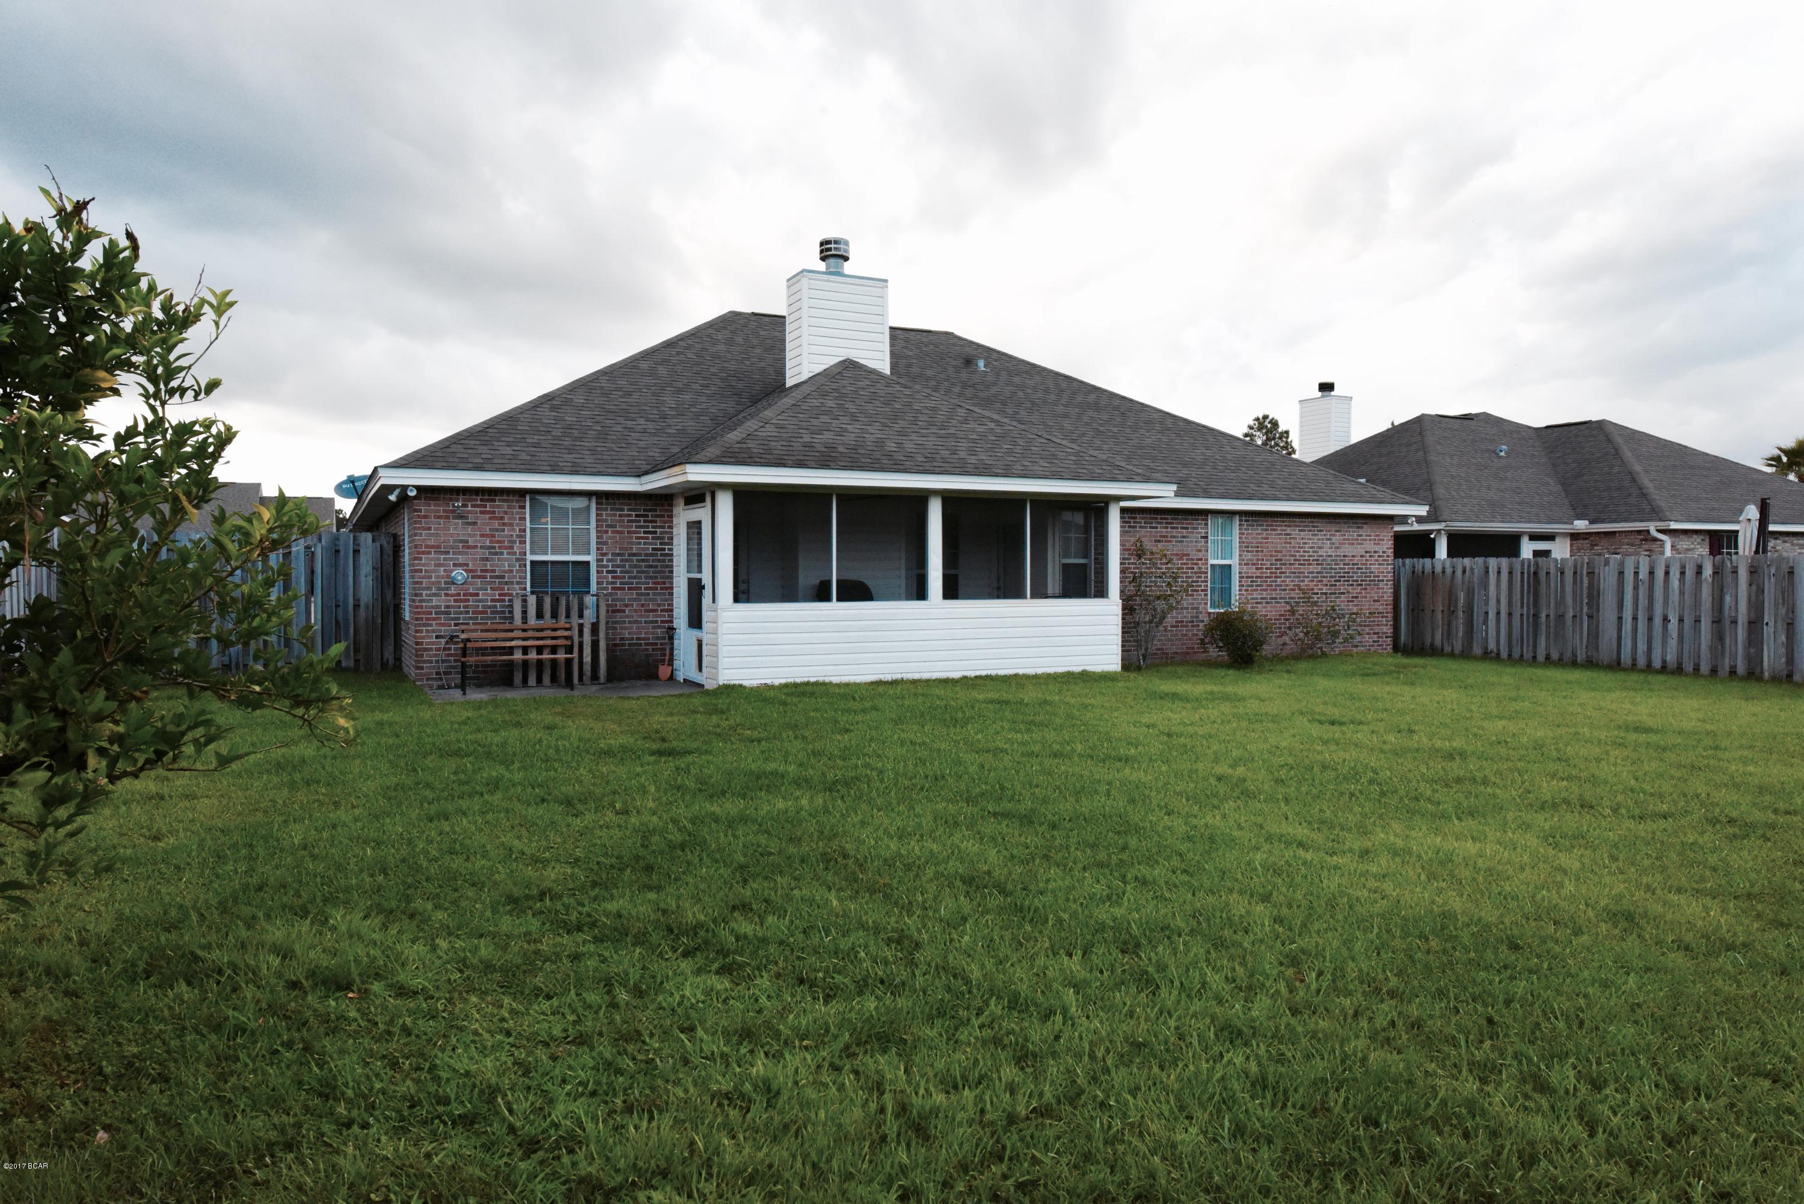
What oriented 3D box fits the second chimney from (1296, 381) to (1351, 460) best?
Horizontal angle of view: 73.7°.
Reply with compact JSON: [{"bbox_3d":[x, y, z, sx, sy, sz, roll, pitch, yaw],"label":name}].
[{"bbox_3d":[11.864,-4.872,33.741,0.690,2.400,1.280,-1,1,-26],"label":"second chimney"}]

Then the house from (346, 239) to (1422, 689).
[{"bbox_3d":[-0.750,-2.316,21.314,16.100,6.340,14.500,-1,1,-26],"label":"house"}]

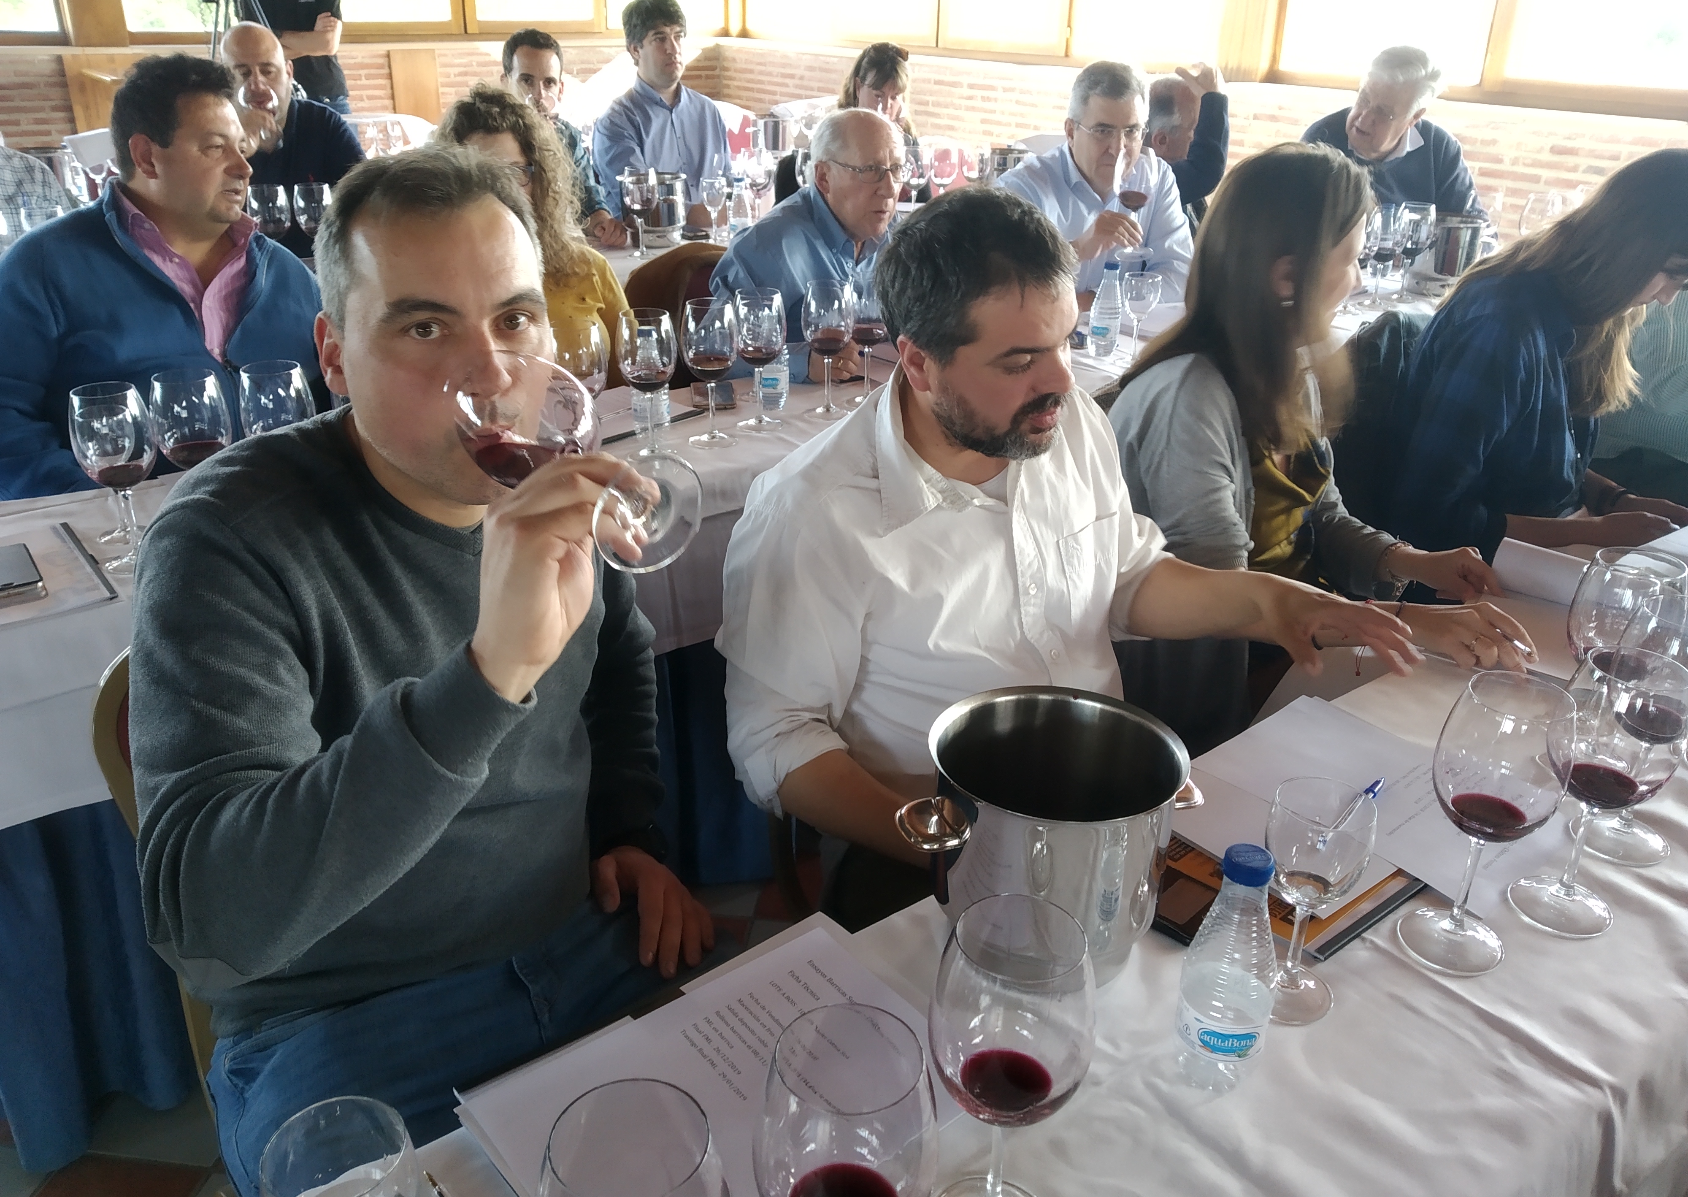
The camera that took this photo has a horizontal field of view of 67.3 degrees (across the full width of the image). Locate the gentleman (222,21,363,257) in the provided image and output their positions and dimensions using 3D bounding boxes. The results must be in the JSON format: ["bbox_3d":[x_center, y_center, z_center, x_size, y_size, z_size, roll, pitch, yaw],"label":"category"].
[{"bbox_3d":[-1.459,-0.841,3.432,0.580,1.300,0.820,-9,28,-21],"label":"gentleman"}]

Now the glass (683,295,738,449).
[{"bbox_3d":[-0.212,-0.358,2.024,0.088,0.224,0.088,1,26,0],"label":"glass"}]

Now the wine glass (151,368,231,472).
[{"bbox_3d":[-0.814,-0.171,1.605,0.088,0.224,0.088,1,26,0],"label":"wine glass"}]

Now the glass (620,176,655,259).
[{"bbox_3d":[-0.528,-1.001,3.301,0.092,0.224,0.092,-3,26,-8],"label":"glass"}]

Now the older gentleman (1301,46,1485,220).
[{"bbox_3d":[1.441,-0.824,3.538,0.600,1.300,0.820,5,26,8],"label":"older gentleman"}]

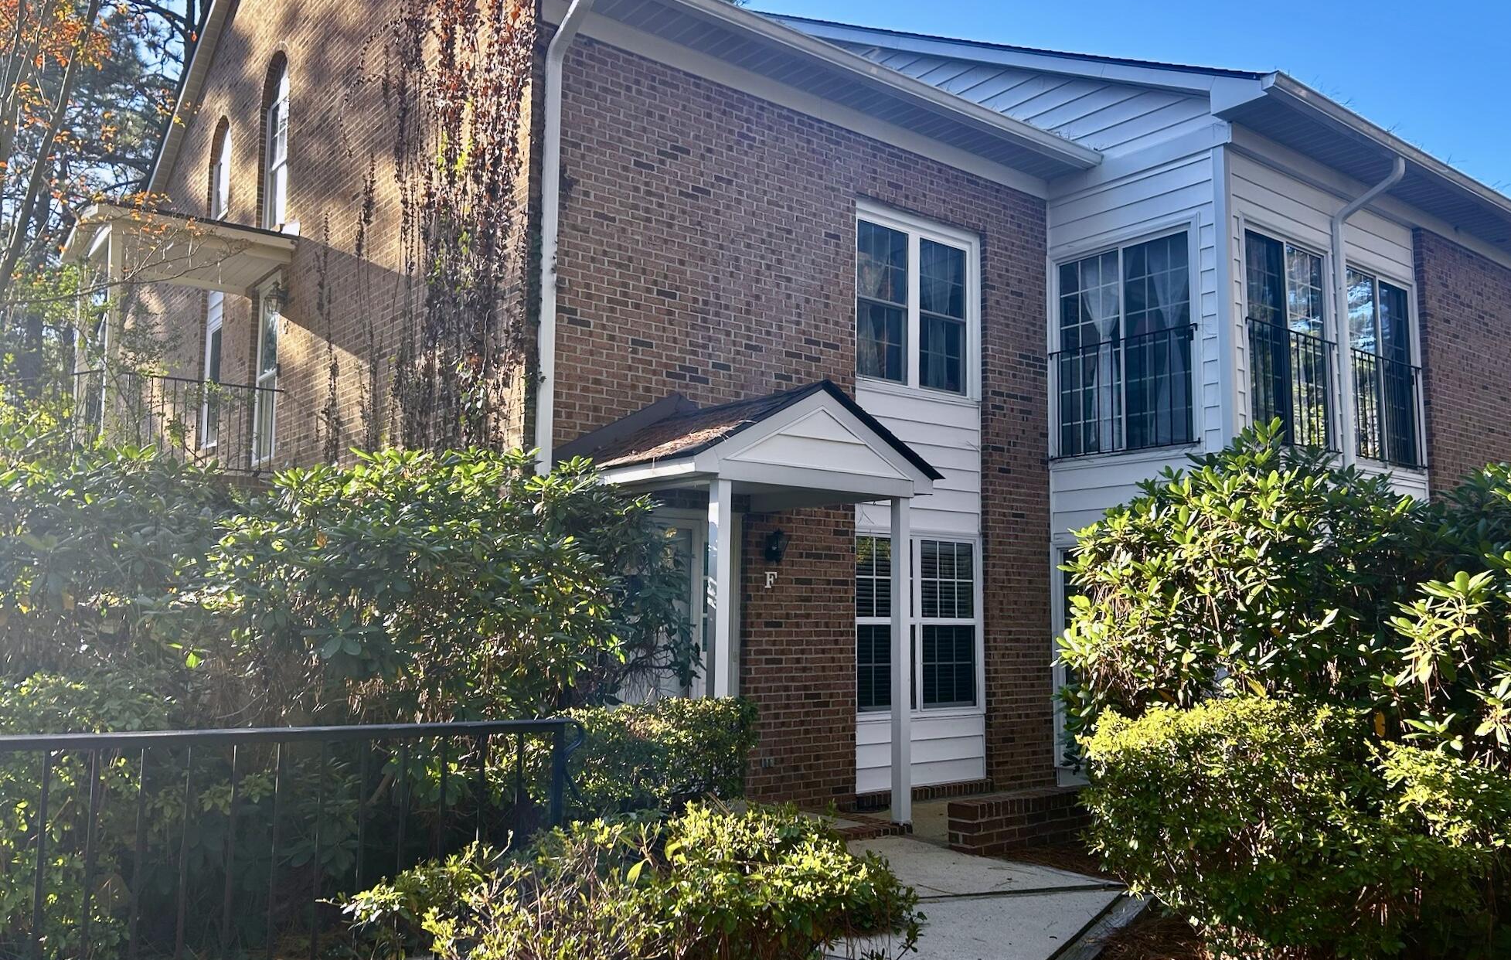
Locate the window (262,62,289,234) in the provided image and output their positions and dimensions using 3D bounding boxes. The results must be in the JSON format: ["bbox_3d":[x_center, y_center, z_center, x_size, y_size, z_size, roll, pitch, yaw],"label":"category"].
[{"bbox_3d":[-5.252,-3.655,12.543,0.113,2.079,1.068,5,-8,-38],"label":"window"}]

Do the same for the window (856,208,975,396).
[{"bbox_3d":[1.434,-1.542,10.113,1.520,1.510,0.120,5,-8,-38],"label":"window"}]

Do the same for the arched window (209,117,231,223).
[{"bbox_3d":[-6.811,-3.975,14.552,0.113,1.532,1.081,5,-8,-38],"label":"arched window"}]

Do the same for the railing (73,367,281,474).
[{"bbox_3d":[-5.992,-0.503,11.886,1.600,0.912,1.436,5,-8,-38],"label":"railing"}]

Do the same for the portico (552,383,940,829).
[{"bbox_3d":[-0.048,0.821,7.562,2.050,2.770,1.620,5,-8,-38],"label":"portico"}]

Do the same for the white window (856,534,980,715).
[{"bbox_3d":[1.422,1.262,9.815,1.550,1.530,0.120,5,-8,-38],"label":"white window"}]

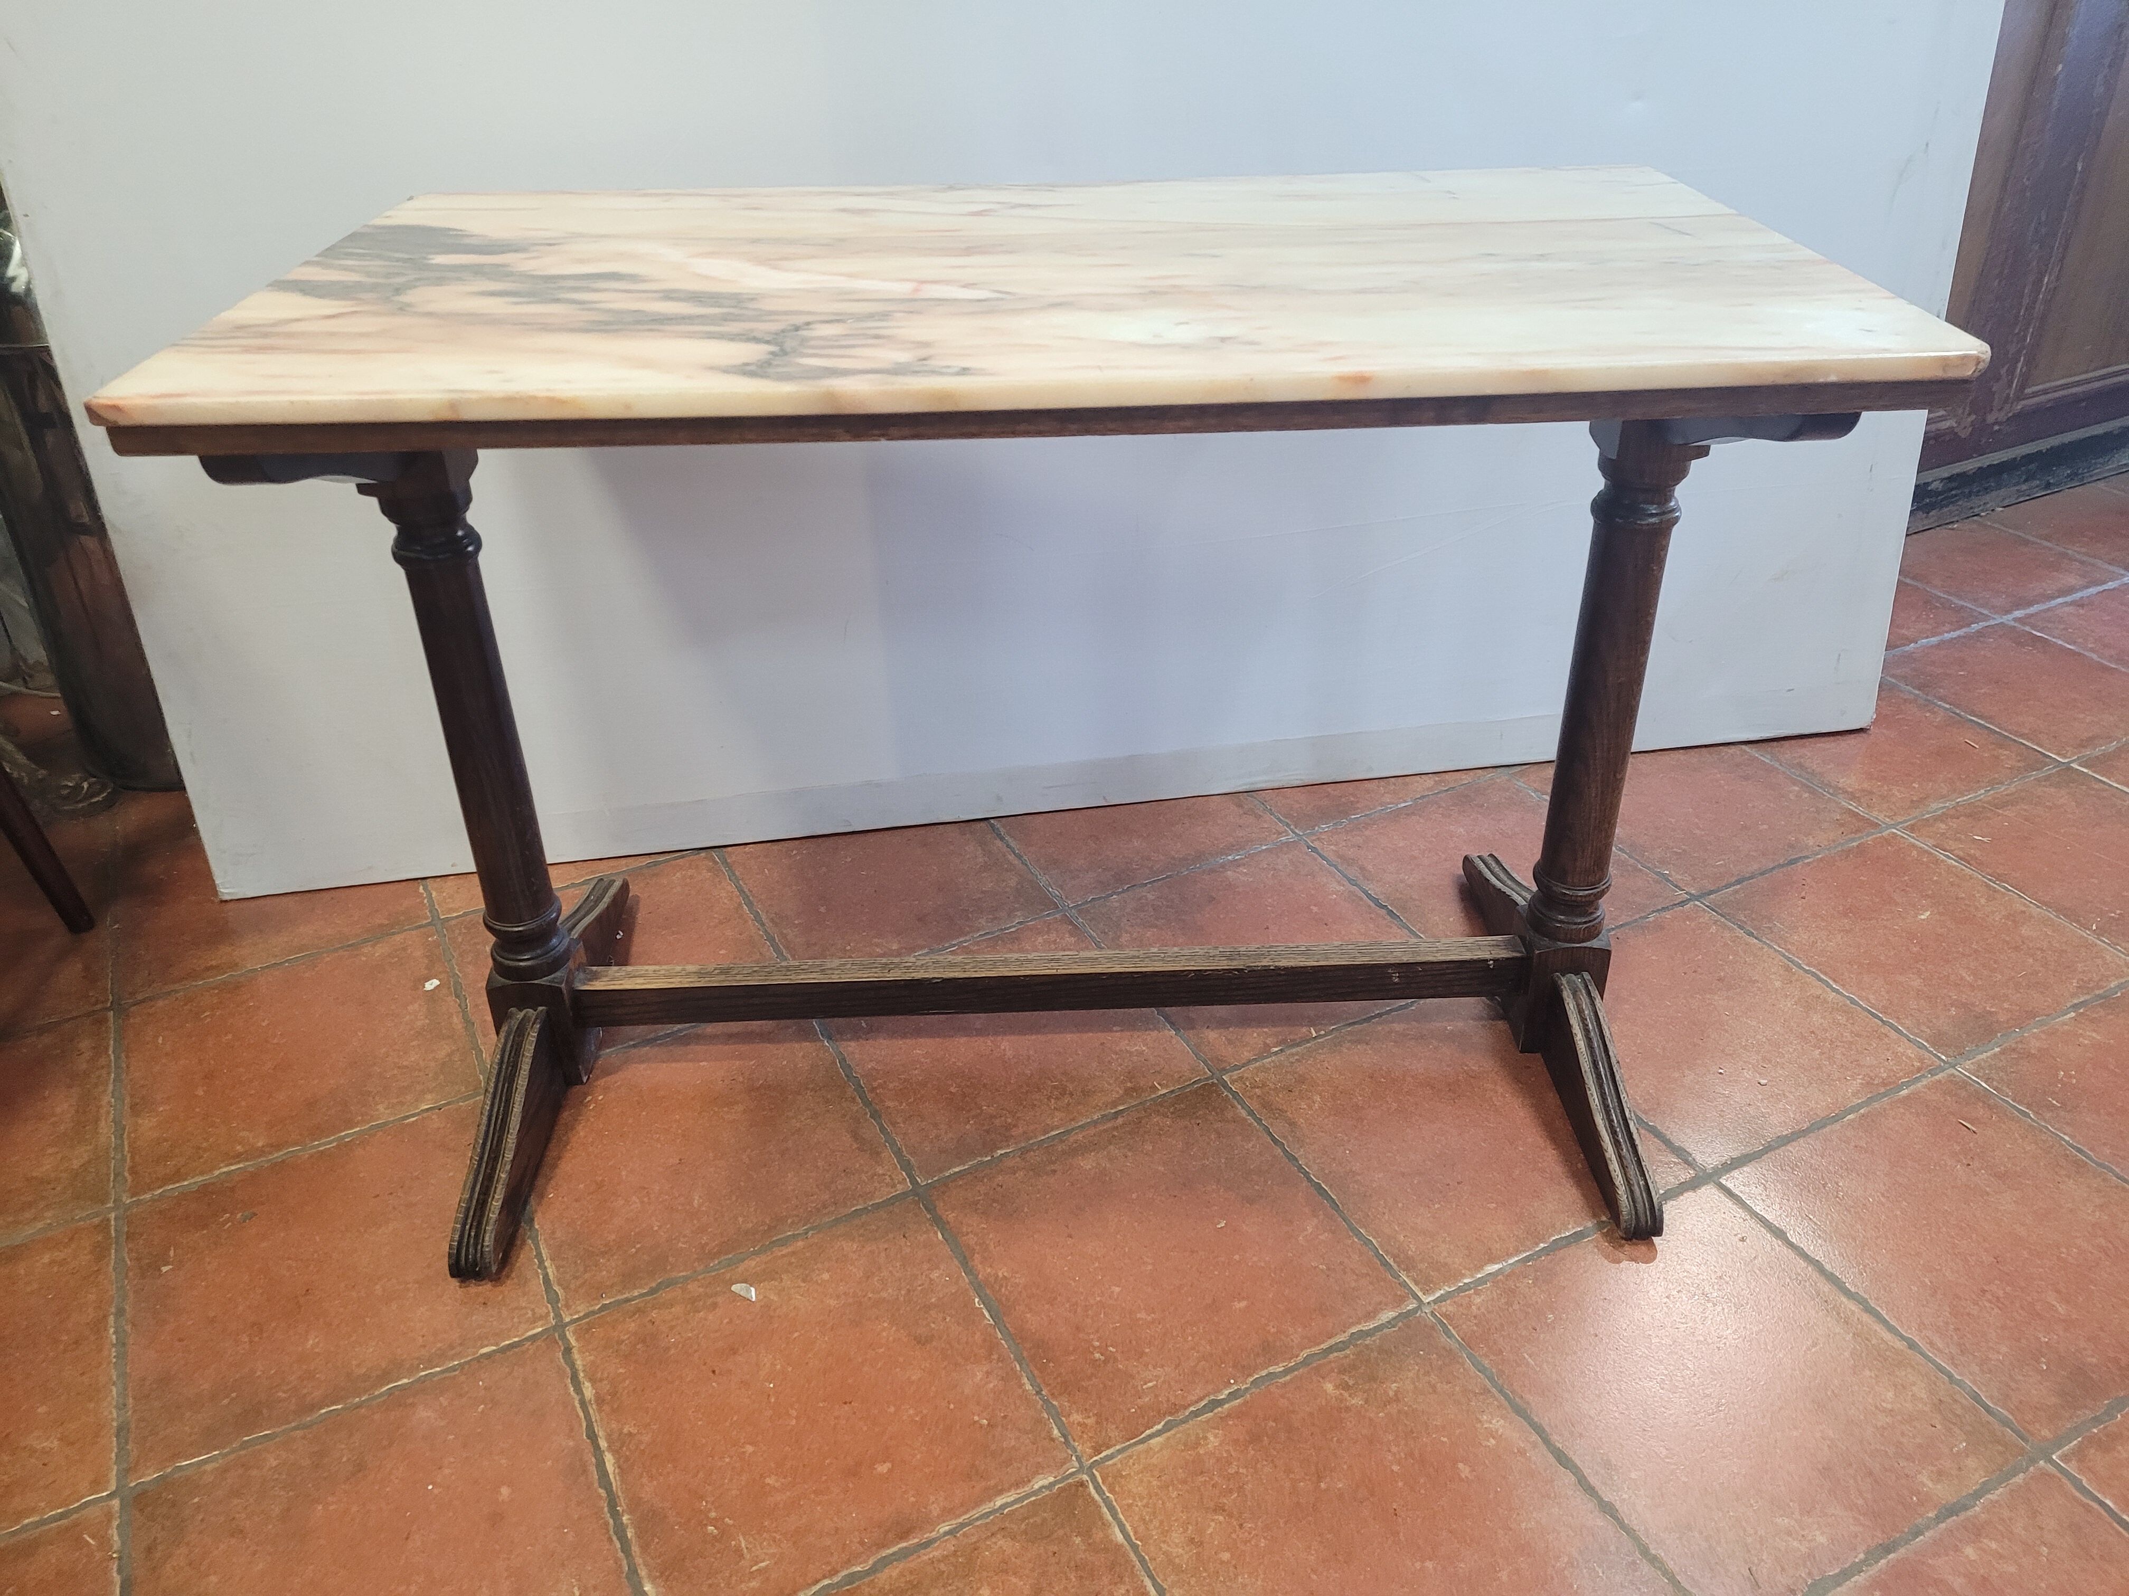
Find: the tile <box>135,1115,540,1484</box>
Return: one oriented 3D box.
[{"bbox_3d":[-0.615,0.396,1.343,0.302,0.013,0.302,-16,35,-23],"label":"tile"}]

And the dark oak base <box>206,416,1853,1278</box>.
[{"bbox_3d":[-0.017,-0.061,1.387,1.061,0.708,0.552,-2,31,-1],"label":"dark oak base"}]

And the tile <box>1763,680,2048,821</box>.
[{"bbox_3d":[1.046,-0.071,2.070,0.302,0.013,0.302,-16,35,-23],"label":"tile"}]

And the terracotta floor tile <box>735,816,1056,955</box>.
[{"bbox_3d":[-0.205,0.097,1.822,0.302,0.013,0.302,-16,35,-23],"label":"terracotta floor tile"}]

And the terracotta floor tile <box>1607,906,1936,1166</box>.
[{"bbox_3d":[0.635,0.228,1.591,0.302,0.013,0.302,-16,35,-23],"label":"terracotta floor tile"}]

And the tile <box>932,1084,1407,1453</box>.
[{"bbox_3d":[0.082,0.383,1.349,0.302,0.013,0.302,-16,35,-23],"label":"tile"}]

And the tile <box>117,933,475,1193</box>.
[{"bbox_3d":[-0.759,0.252,1.580,0.302,0.013,0.302,-16,35,-23],"label":"tile"}]

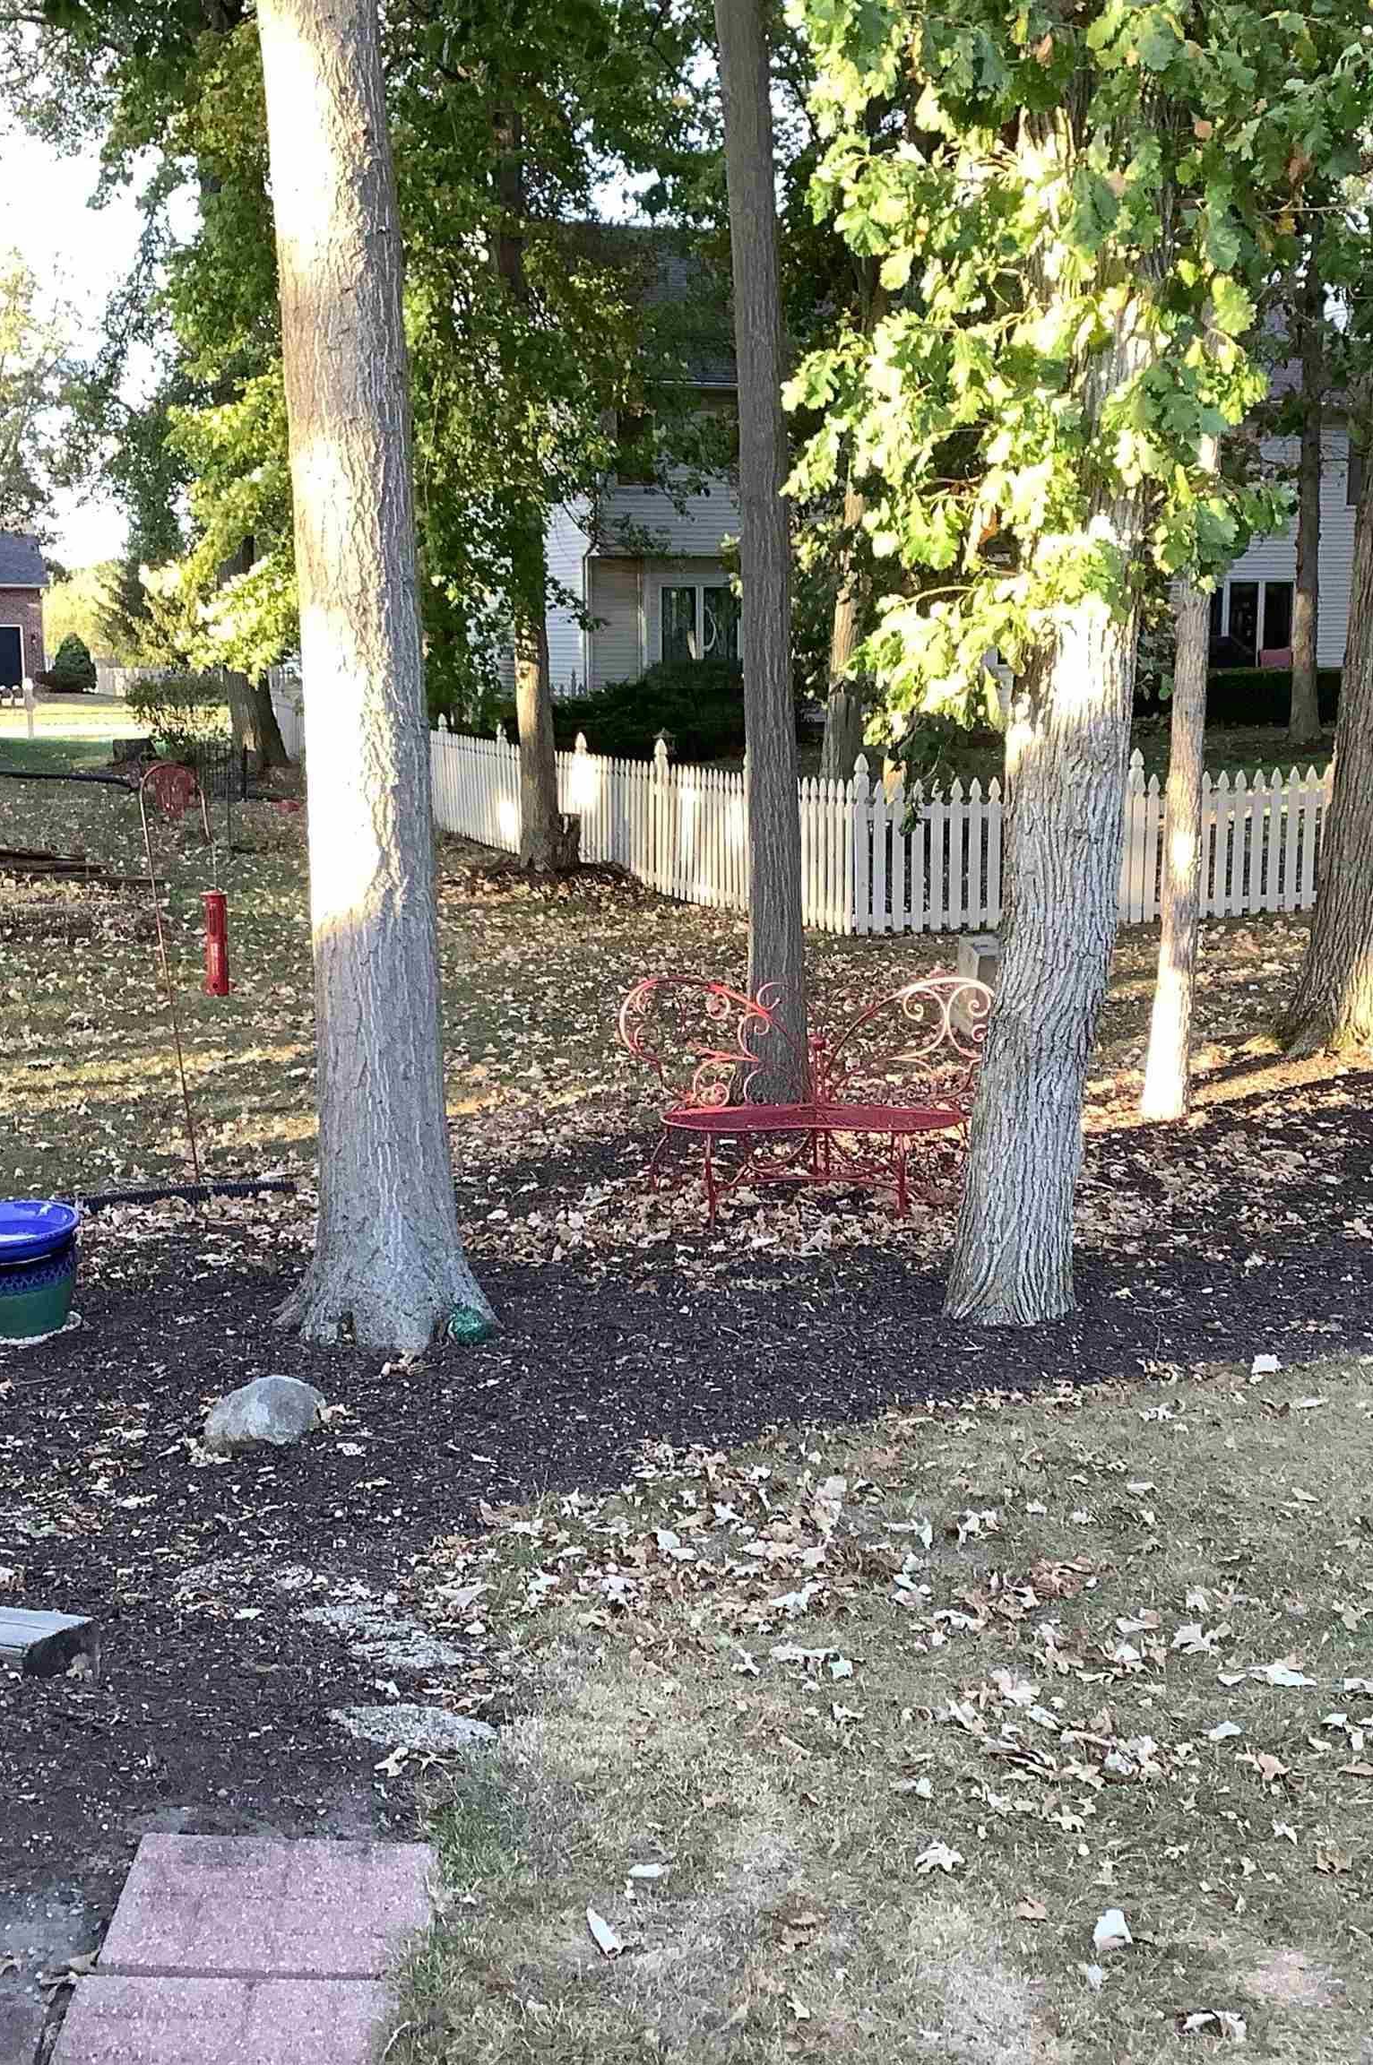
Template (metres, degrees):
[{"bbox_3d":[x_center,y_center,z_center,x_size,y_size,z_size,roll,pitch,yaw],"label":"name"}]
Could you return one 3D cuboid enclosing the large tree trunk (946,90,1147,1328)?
[{"bbox_3d":[1.091,-0.948,7.542,0.480,3.699,0.450,1,9,0],"label":"large tree trunk"}]

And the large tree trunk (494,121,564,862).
[{"bbox_3d":[-1.531,-4.996,23.154,0.500,6.960,0.450,-2,9,0],"label":"large tree trunk"}]

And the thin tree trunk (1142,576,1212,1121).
[{"bbox_3d":[2.207,-0.826,11.027,0.220,2.396,0.200,1,9,0],"label":"thin tree trunk"}]

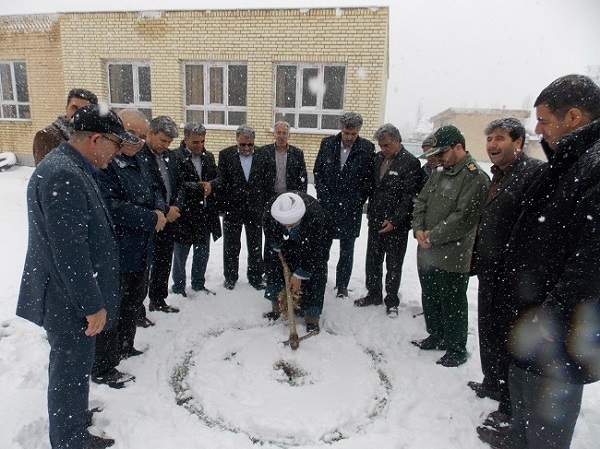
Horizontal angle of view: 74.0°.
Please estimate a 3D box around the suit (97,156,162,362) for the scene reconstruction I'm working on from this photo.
[{"bbox_3d":[-1.111,0.240,2.555,0.420,1.390,0.530,5,13,12],"label":"suit"}]

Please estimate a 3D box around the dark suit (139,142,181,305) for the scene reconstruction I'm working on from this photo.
[{"bbox_3d":[-1.199,0.040,3.396,0.380,1.420,0.520,11,13,40],"label":"dark suit"}]

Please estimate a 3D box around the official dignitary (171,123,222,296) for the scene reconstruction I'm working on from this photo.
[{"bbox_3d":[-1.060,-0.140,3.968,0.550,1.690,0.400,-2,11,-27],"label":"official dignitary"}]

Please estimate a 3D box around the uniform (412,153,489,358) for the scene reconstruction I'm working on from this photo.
[{"bbox_3d":[1.090,0.246,2.914,0.390,1.460,0.540,-5,15,-31],"label":"uniform"}]

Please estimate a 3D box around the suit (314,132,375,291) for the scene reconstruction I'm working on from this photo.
[{"bbox_3d":[0.448,-0.090,3.980,0.580,1.540,0.340,6,13,14],"label":"suit"}]

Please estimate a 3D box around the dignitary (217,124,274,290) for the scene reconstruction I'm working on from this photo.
[{"bbox_3d":[-0.543,-0.165,4.197,0.580,1.710,0.380,2,10,-5],"label":"dignitary"}]

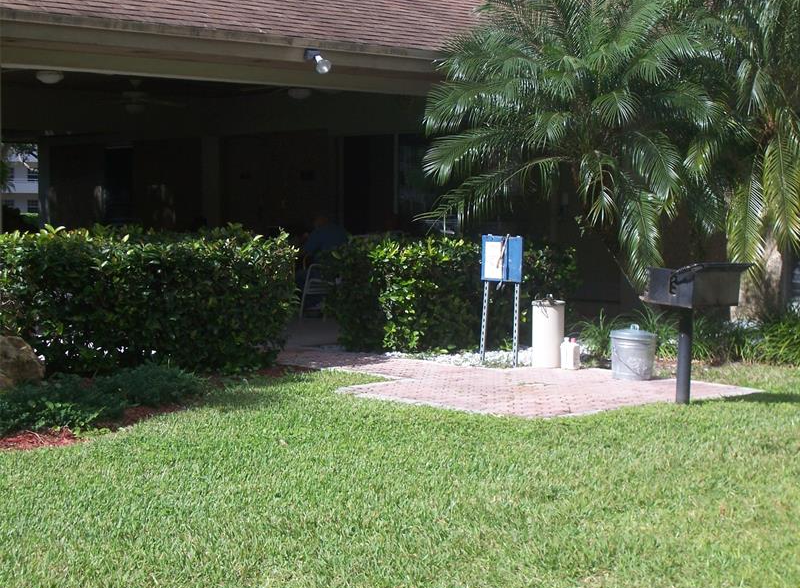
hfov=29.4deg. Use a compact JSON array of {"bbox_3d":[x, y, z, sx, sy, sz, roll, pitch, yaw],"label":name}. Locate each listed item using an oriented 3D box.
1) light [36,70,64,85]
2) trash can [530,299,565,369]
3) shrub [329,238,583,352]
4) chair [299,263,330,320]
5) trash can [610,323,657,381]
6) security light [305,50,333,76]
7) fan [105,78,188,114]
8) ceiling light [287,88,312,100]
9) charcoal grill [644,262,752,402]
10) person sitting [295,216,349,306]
[{"bbox_3d":[-4.074,-2.521,17.779,0.320,0.156,0.320,0,4,0],"label":"light"},{"bbox_3d":[1.234,0.328,12.703,0.277,0.550,0.277,0,4,0],"label":"trash can"},{"bbox_3d":[0.470,-0.045,14.775,2.300,1.042,0.850,-1,4,-17],"label":"shrub"},{"bbox_3d":[-0.889,-0.077,17.278,0.570,0.780,0.600,-2,4,-33],"label":"chair"},{"bbox_3d":[1.819,0.448,11.868,0.362,0.414,0.362,0,4,0],"label":"trash can"},{"bbox_3d":[-0.729,-2.078,13.648,0.200,0.226,0.150,3,5,44],"label":"security light"},{"bbox_3d":[-3.245,-2.432,18.786,1.270,0.428,1.270,3,5,44],"label":"fan"},{"bbox_3d":[-1.387,-2.787,21.200,0.340,0.160,0.340,0,3,0],"label":"ceiling light"},{"bbox_3d":[2.012,0.267,10.386,0.520,0.956,0.520,3,5,41],"label":"charcoal grill"},{"bbox_3d":[-0.896,-0.301,17.414,0.560,1.189,0.720,-2,4,-30],"label":"person sitting"}]

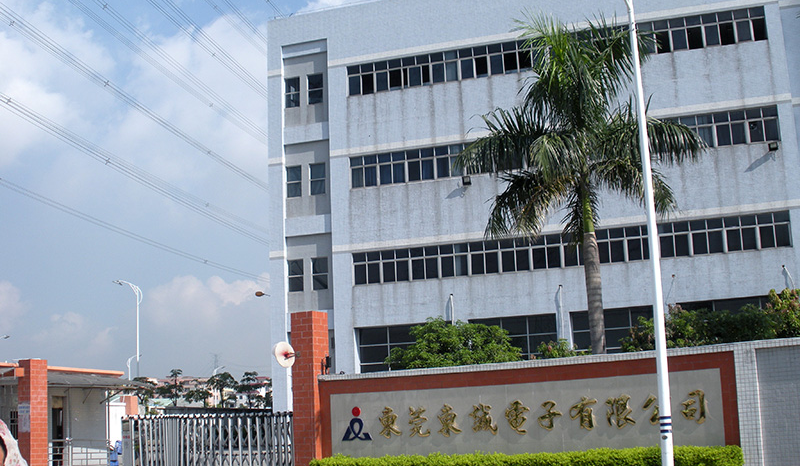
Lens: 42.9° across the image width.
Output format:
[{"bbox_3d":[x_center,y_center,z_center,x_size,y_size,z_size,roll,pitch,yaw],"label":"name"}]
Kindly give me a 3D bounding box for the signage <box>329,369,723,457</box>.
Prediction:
[{"bbox_3d":[2.414,4.278,23.271,9.800,1.650,0.120,-9,-12,30],"label":"signage"}]

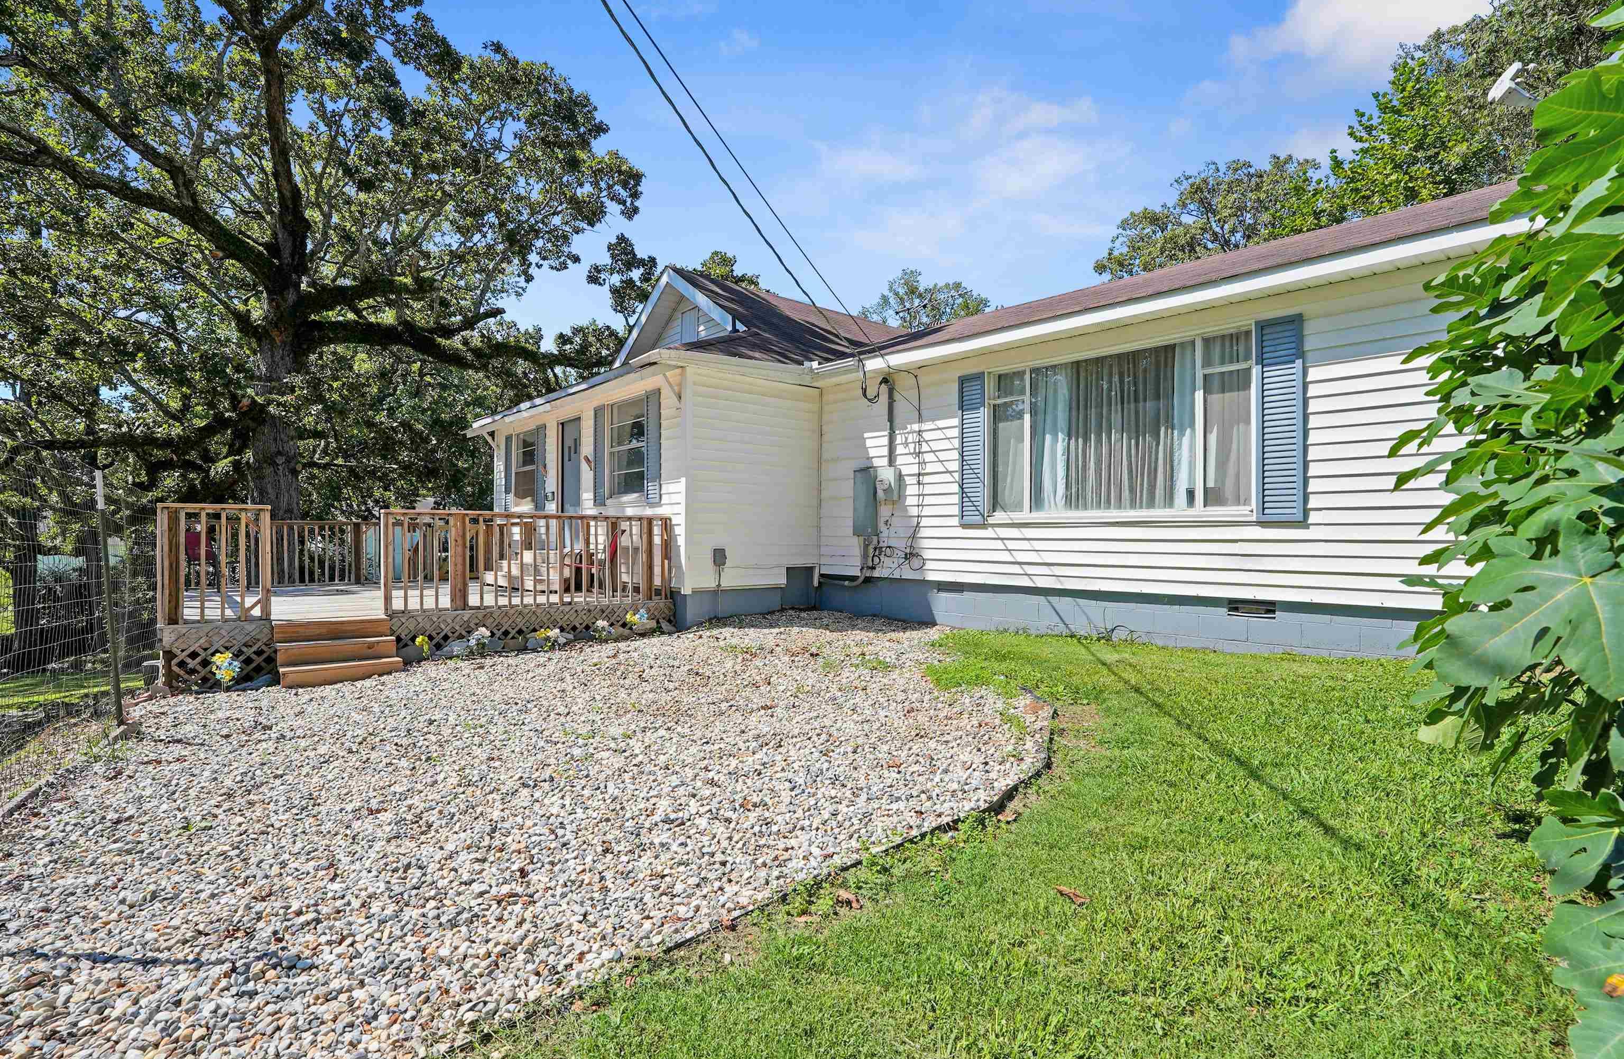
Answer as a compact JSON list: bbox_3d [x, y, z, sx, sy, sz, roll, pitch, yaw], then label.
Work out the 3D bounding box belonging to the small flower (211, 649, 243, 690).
[{"bbox_3d":[-5.178,1.239,6.380,0.210,0.325,0.180,0,0,-39],"label":"small flower"}]

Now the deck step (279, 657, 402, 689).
[{"bbox_3d":[-4.272,1.294,6.569,0.915,0.165,0.280,0,0,-39],"label":"deck step"}]

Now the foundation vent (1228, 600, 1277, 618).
[{"bbox_3d":[3.965,0.714,6.505,0.390,0.180,0.070,0,0,45],"label":"foundation vent"}]

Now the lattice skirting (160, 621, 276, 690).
[{"bbox_3d":[-5.323,1.123,6.498,0.794,0.575,0.050,0,0,-39],"label":"lattice skirting"}]

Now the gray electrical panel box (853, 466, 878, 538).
[{"bbox_3d":[0.726,-0.352,9.644,0.120,0.869,0.333,0,0,-44],"label":"gray electrical panel box"}]

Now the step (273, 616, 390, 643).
[{"bbox_3d":[-4.614,0.945,6.949,0.915,0.175,0.280,0,0,-39],"label":"step"}]

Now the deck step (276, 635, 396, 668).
[{"bbox_3d":[-4.434,1.113,6.759,0.915,0.175,0.280,0,0,-39],"label":"deck step"}]

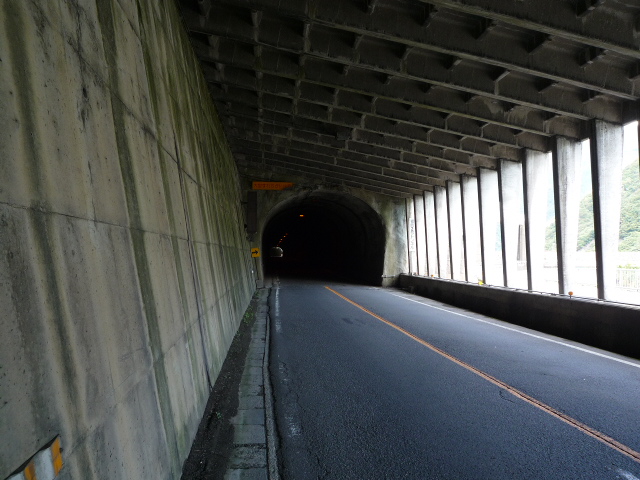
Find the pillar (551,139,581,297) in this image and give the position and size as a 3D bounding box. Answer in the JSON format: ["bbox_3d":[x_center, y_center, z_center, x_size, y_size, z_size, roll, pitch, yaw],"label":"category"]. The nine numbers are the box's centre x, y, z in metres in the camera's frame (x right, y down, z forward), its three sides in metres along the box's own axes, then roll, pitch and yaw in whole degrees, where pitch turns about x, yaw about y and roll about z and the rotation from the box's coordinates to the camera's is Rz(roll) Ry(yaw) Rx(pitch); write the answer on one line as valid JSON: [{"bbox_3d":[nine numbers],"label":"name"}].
[{"bbox_3d":[5.406,-0.537,11.282,0.540,3.471,0.212,0,-2,-6],"label":"pillar"}]

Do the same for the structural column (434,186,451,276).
[{"bbox_3d":[4.614,-0.296,19.449,0.540,3.471,0.212,0,-2,-6],"label":"structural column"}]

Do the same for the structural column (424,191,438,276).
[{"bbox_3d":[4.482,-0.255,20.811,0.540,3.471,0.212,0,-2,-6],"label":"structural column"}]

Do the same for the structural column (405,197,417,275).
[{"bbox_3d":[4.218,-0.175,23.533,0.540,3.471,0.212,0,-2,-6],"label":"structural column"}]

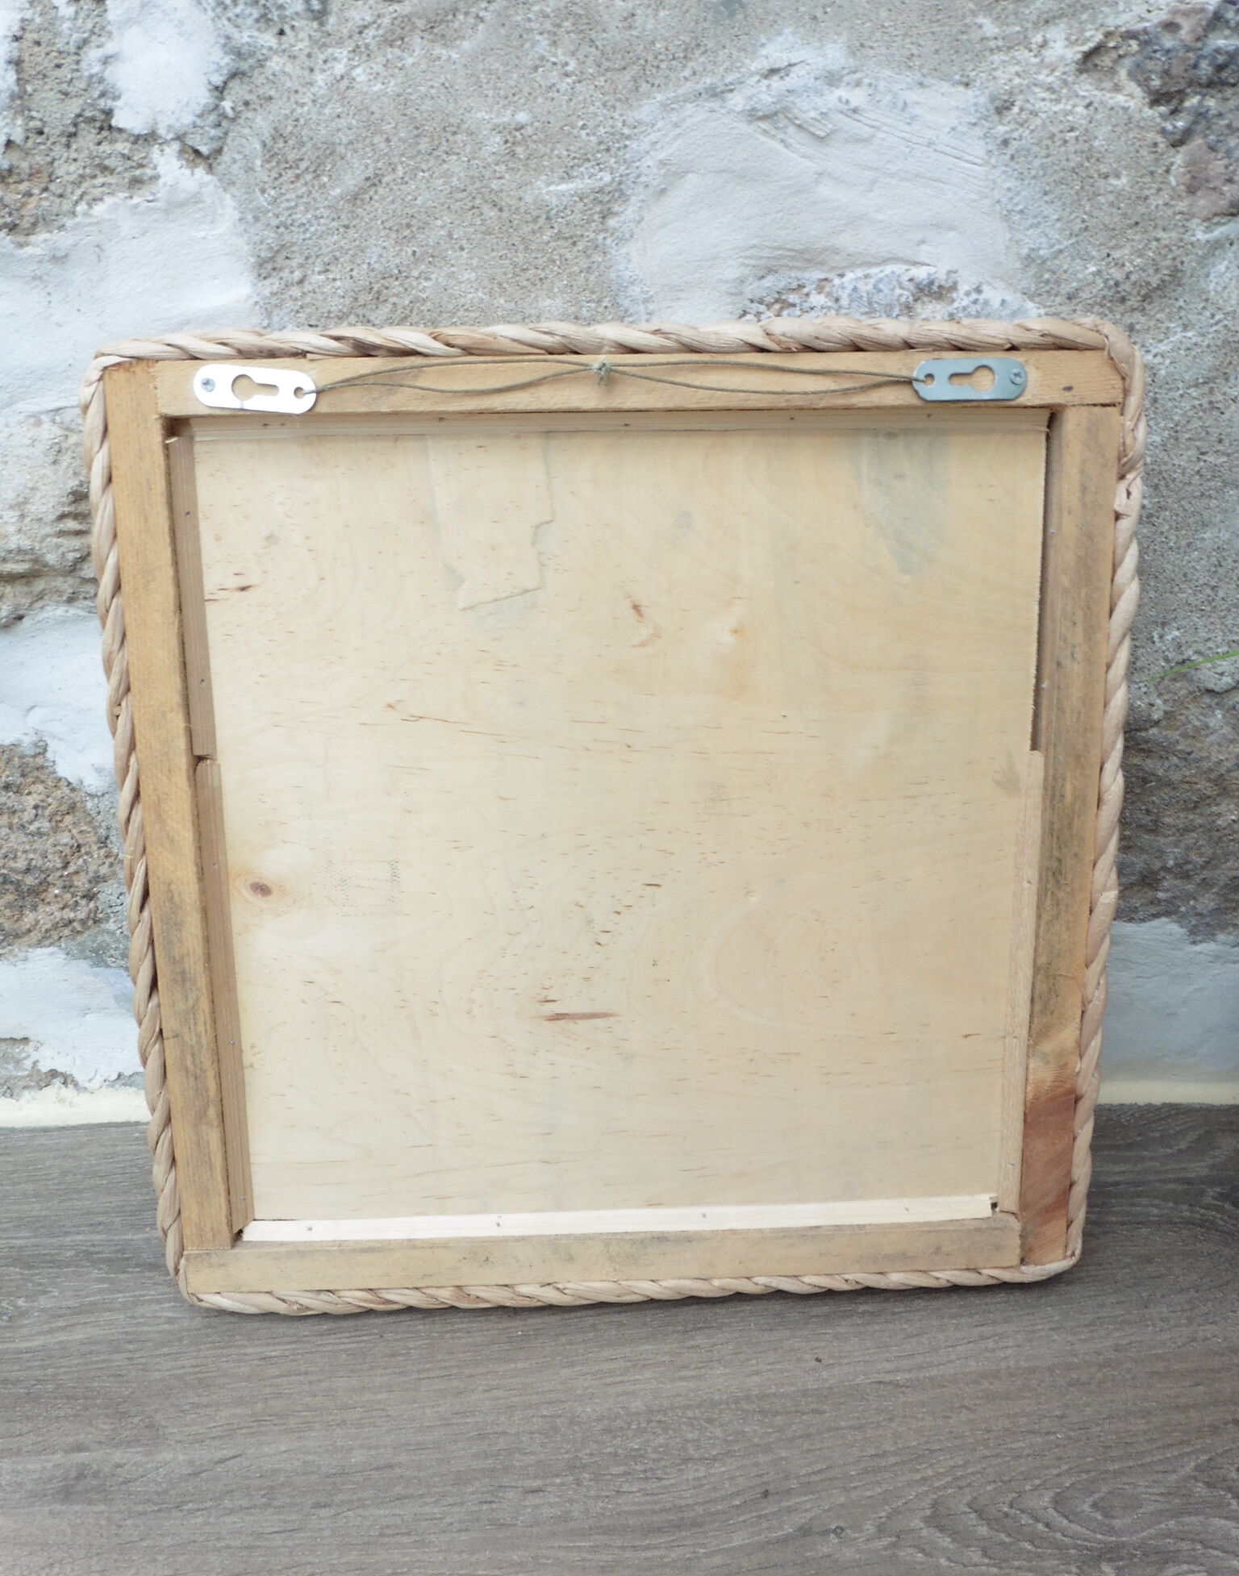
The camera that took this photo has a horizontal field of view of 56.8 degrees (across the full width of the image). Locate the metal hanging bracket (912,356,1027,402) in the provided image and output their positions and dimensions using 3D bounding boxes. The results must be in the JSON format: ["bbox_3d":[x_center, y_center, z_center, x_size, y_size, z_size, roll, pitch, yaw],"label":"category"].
[{"bbox_3d":[0.171,-0.199,0.557,0.058,0.020,0.002,-2,10,-2],"label":"metal hanging bracket"}]

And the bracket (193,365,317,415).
[{"bbox_3d":[-0.174,-0.190,0.547,0.058,0.020,0.002,4,10,-3],"label":"bracket"}]

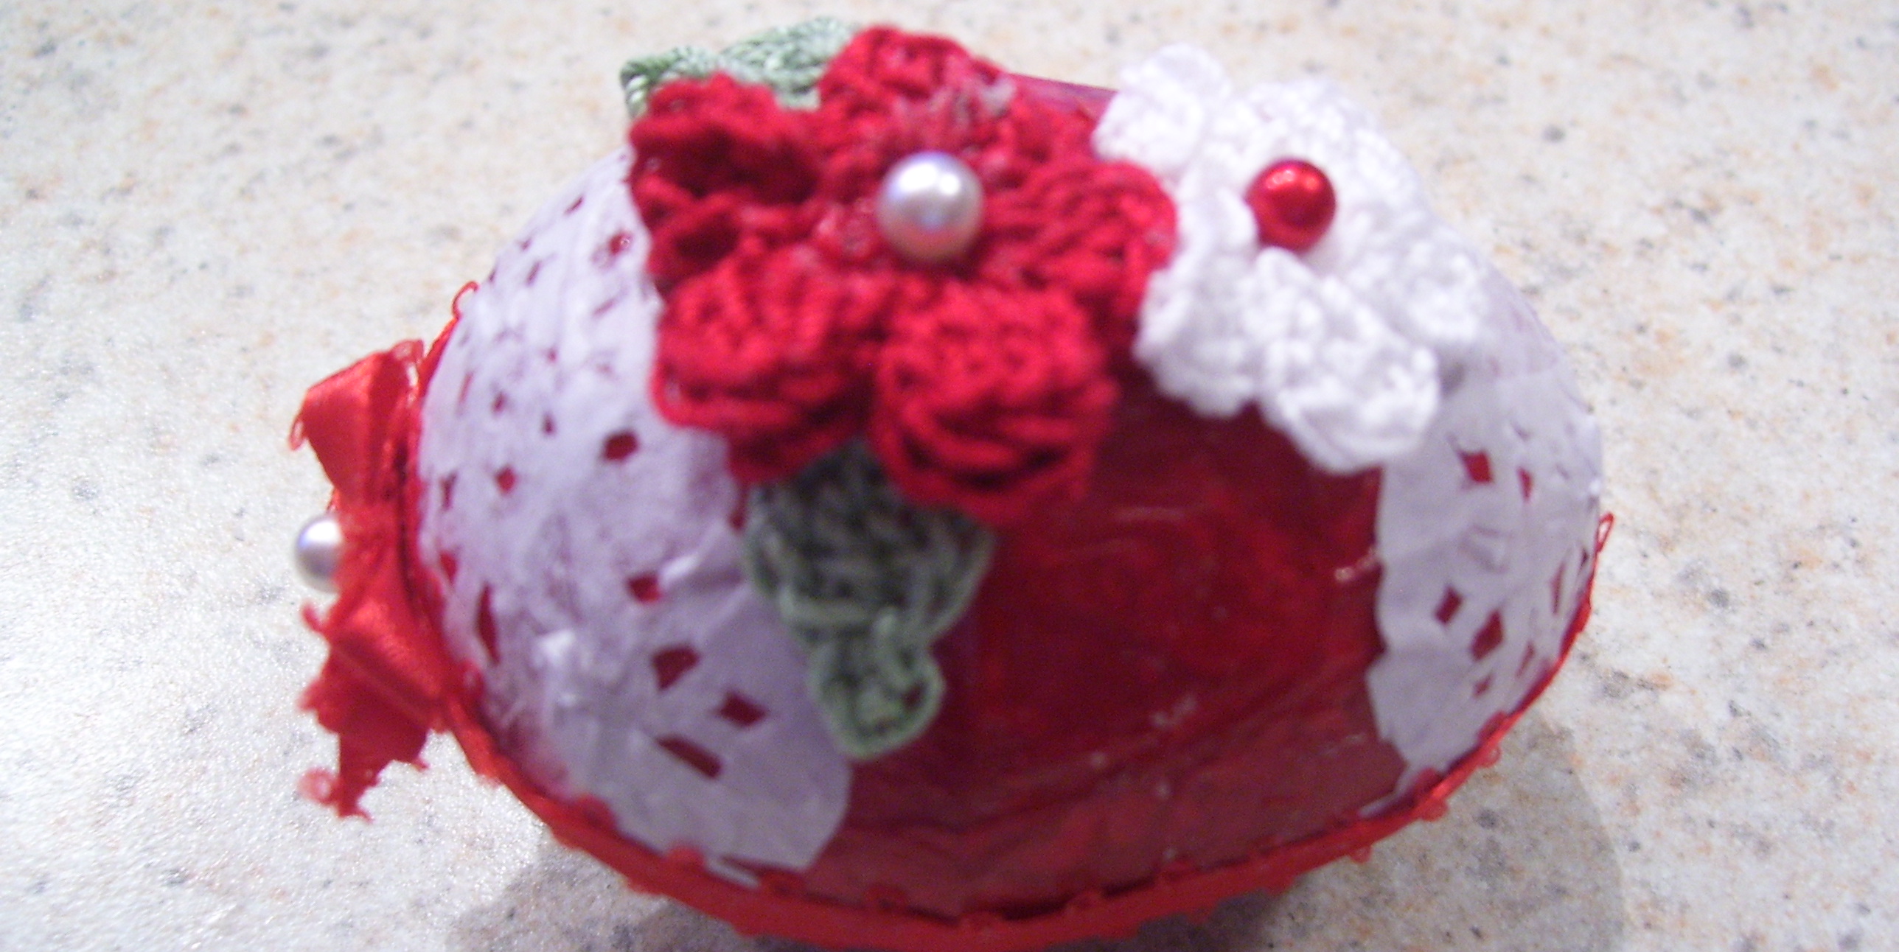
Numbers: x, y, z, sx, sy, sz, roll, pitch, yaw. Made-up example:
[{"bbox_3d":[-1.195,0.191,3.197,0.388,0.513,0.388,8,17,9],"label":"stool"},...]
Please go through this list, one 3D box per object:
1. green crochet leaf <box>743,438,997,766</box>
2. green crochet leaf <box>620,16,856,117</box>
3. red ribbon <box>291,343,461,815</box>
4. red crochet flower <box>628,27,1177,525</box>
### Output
[{"bbox_3d":[-0.005,0.007,0.121,0.015,0.006,0.022,-3,94,6],"label":"green crochet leaf"},{"bbox_3d":[-0.013,-0.027,0.140,0.021,0.005,0.014,-15,35,5],"label":"green crochet leaf"},{"bbox_3d":[-0.043,0.007,0.154,0.011,0.012,0.037,0,57,1],"label":"red ribbon"},{"bbox_3d":[-0.003,-0.013,0.124,0.035,0.013,0.035,0,62,5],"label":"red crochet flower"}]

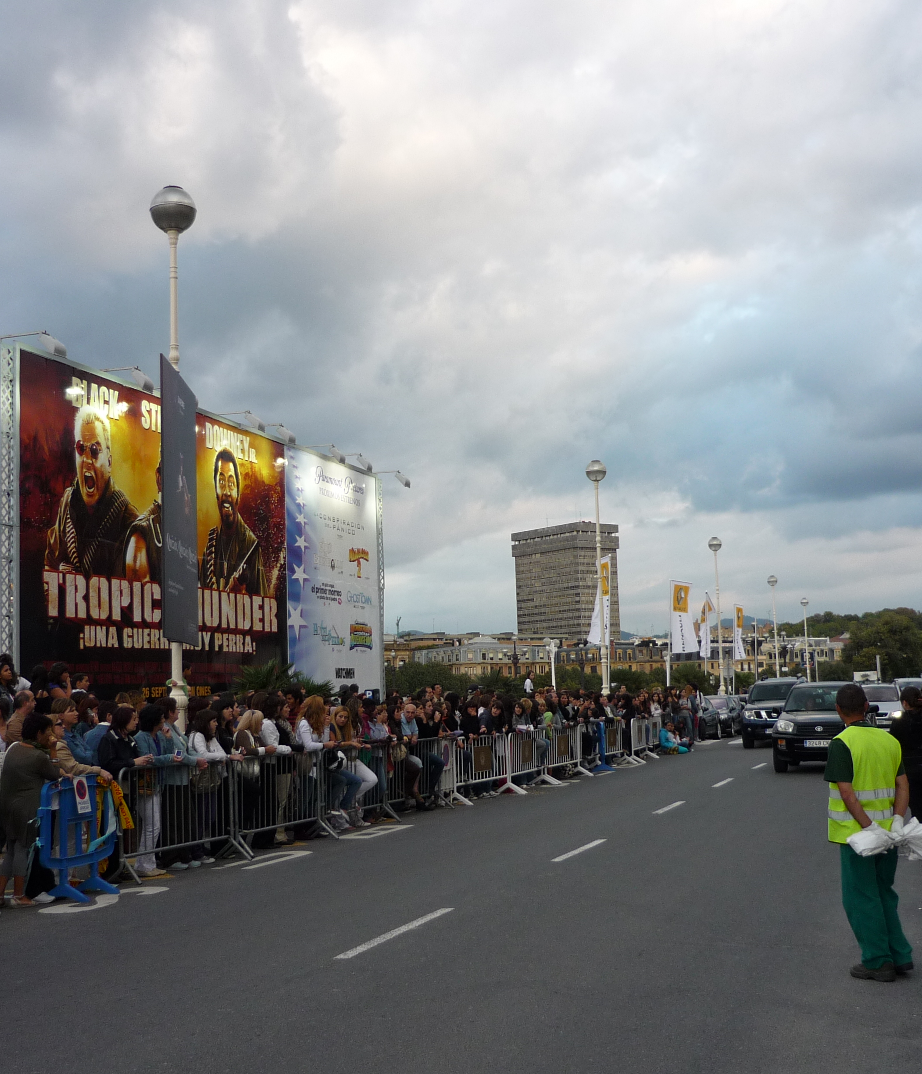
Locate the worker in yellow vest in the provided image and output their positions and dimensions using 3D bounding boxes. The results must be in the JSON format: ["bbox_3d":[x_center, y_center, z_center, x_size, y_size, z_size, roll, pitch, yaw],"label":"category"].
[{"bbox_3d":[2.324,1.668,7.828,0.520,1.650,0.400,0,-7,-20],"label":"worker in yellow vest"}]

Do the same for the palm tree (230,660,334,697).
[{"bbox_3d":[-3.642,3.753,28.058,1.850,2.464,1.750,-4,-7,19],"label":"palm tree"}]

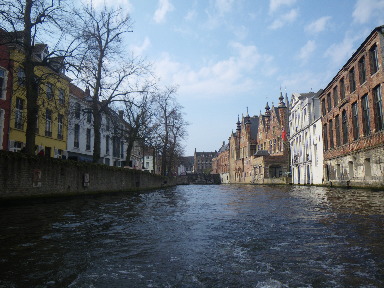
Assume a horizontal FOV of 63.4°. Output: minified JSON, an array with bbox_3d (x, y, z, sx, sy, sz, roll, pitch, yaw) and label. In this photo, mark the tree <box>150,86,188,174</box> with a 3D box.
[{"bbox_3d":[-4.100,-1.856,56.604,6.300,16.000,6.300,0,-7,0],"label":"tree"}]

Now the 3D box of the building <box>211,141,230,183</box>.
[{"bbox_3d":[12.600,6.714,94.889,9.000,11.800,26.000,1,-7,-5],"label":"building"}]

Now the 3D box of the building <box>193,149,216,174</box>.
[{"bbox_3d":[7.200,11.066,167.856,12.000,15.500,9.000,1,-7,-9],"label":"building"}]

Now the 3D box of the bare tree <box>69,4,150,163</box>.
[{"bbox_3d":[-7.700,-4.584,29.537,6.700,14.700,6.700,0,-7,0],"label":"bare tree"}]

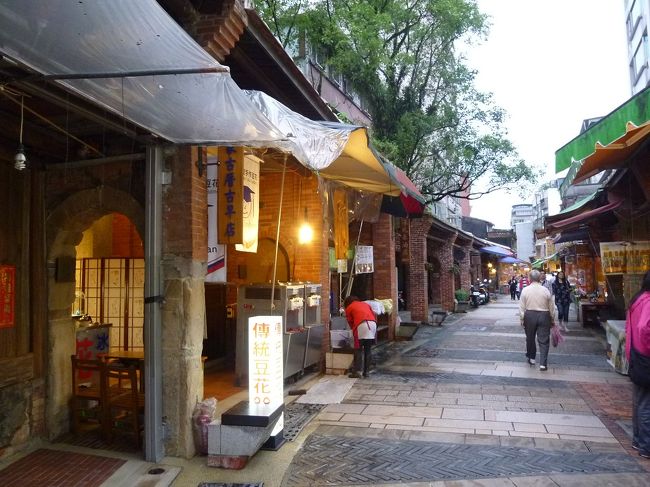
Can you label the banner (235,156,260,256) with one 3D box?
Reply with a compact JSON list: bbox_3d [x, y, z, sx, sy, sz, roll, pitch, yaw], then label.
[{"bbox_3d":[-0.779,-0.405,4.750,0.040,0.970,0.350,-4,-5,35],"label":"banner"}]

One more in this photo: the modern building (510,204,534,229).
[{"bbox_3d":[57.285,-0.542,133.427,8.500,20.100,9.000,-3,-4,23],"label":"modern building"}]

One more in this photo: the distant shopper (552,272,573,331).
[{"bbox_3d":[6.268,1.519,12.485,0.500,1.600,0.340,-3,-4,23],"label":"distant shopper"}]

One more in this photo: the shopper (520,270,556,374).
[{"bbox_3d":[3.518,1.260,7.828,0.520,1.640,0.380,-3,-5,24],"label":"shopper"}]

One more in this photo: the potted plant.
[{"bbox_3d":[5.997,2.461,20.468,0.680,1.000,0.680,-3,-4,20],"label":"potted plant"}]

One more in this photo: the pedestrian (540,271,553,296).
[{"bbox_3d":[5.795,1.528,12.241,0.500,1.620,0.320,-3,-5,24],"label":"pedestrian"}]

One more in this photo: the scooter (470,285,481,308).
[{"bbox_3d":[7.209,2.453,22.464,0.650,1.120,1.750,-3,-4,20],"label":"scooter"}]

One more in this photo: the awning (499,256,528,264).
[{"bbox_3d":[12.418,1.123,31.000,1.800,0.500,2.800,-3,-5,24],"label":"awning"}]

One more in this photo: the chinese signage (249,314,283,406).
[{"bbox_3d":[-0.546,1.316,4.527,0.250,1.200,0.250,-3,-5,22],"label":"chinese signage"}]

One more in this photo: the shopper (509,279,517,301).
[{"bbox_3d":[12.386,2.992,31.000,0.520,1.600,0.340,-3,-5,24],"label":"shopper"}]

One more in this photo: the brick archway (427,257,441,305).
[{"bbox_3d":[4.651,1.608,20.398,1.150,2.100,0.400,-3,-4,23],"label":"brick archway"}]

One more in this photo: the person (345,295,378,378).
[{"bbox_3d":[0.527,1.496,7.559,0.620,1.250,0.450,-5,-6,44],"label":"person"}]

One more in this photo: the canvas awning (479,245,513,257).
[{"bbox_3d":[9.684,0.395,26.500,1.500,0.700,2.400,-3,-4,25],"label":"canvas awning"}]

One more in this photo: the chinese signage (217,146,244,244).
[{"bbox_3d":[-0.861,-0.486,4.300,0.260,1.020,0.050,-3,-4,16],"label":"chinese signage"}]

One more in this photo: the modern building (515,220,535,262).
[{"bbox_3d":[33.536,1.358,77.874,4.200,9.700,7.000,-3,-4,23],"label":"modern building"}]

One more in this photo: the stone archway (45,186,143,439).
[{"bbox_3d":[-1.960,0.694,4.566,1.550,2.420,0.320,-3,-4,18],"label":"stone archway"}]

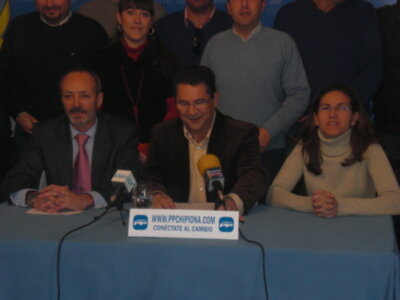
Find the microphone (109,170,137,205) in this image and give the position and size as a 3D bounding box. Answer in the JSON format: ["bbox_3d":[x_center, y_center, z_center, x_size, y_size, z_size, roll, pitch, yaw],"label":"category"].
[{"bbox_3d":[-0.305,0.147,3.810,0.062,0.062,0.165,8,54,27],"label":"microphone"}]

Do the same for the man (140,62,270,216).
[{"bbox_3d":[0.020,0.300,4.120,0.540,1.270,0.760,2,9,11],"label":"man"}]

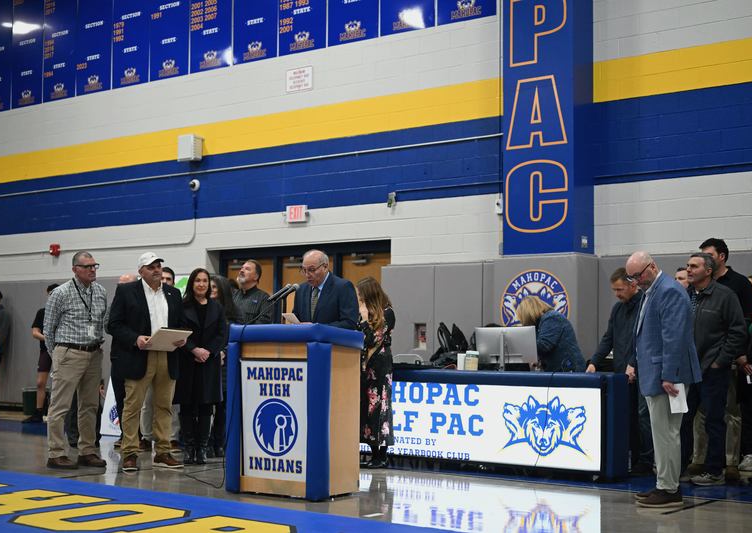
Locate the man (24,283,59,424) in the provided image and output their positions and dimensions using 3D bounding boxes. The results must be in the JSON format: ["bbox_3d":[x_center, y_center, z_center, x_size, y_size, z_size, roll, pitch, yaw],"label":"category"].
[{"bbox_3d":[-4.327,1.141,14.601,0.550,1.790,0.380,-3,-4,43],"label":"man"}]

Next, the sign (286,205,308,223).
[{"bbox_3d":[-0.937,-0.626,13.250,0.300,0.190,0.055,-2,-4,37],"label":"sign"}]

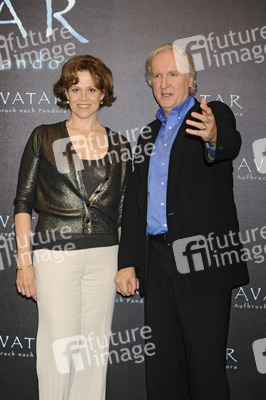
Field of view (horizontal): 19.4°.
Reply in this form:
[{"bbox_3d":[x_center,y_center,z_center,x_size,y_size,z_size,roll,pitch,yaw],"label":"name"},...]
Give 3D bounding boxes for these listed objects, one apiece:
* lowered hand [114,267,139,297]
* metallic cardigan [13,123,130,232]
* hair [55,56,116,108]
[{"bbox_3d":[-0.026,0.319,3.060,0.093,0.125,0.090,1,4,9],"label":"lowered hand"},{"bbox_3d":[-0.243,-0.093,3.200,0.480,0.460,0.270,1,3,-8],"label":"metallic cardigan"},{"bbox_3d":[-0.196,-0.488,3.200,0.240,0.215,0.225,1,3,-2],"label":"hair"}]

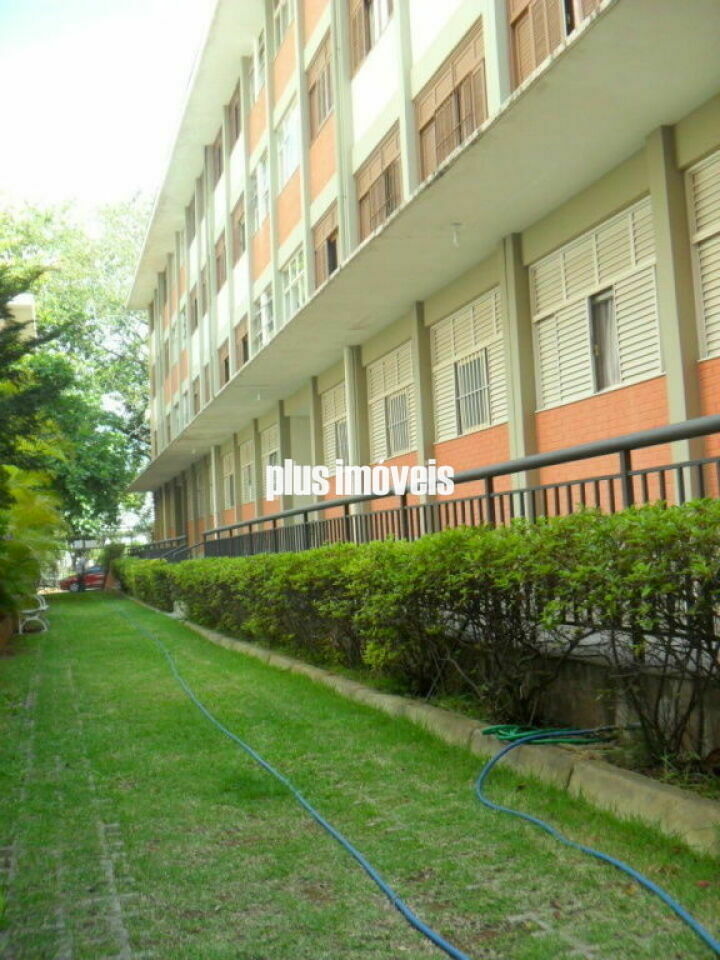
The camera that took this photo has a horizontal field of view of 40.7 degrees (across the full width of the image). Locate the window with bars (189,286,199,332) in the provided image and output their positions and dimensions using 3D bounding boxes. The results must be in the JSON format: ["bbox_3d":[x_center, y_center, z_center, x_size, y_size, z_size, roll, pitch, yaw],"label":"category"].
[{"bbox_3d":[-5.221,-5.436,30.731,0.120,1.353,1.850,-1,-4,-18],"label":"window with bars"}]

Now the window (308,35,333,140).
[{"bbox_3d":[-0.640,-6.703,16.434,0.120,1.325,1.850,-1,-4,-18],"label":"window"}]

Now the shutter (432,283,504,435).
[{"bbox_3d":[1.222,-1.232,10.762,0.120,1.431,2.182,-1,-4,-18],"label":"shutter"}]

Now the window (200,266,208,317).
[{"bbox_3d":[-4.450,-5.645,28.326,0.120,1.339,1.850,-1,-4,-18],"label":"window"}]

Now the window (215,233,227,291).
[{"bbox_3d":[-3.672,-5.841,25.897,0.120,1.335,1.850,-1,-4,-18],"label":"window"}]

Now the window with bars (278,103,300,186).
[{"bbox_3d":[-1.357,-6.364,18.415,0.120,1.395,2.205,-1,-4,-18],"label":"window with bars"}]

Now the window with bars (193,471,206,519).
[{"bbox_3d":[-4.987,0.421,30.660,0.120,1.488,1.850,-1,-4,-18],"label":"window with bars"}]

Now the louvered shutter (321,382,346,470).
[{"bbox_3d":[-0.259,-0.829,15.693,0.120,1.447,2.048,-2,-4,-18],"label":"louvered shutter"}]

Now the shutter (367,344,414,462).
[{"bbox_3d":[0.520,-1.040,13.265,0.120,1.447,2.207,-2,-4,-18],"label":"shutter"}]

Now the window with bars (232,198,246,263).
[{"bbox_3d":[-2.853,-5.977,23.058,0.120,1.395,2.182,-1,-4,-18],"label":"window with bars"}]

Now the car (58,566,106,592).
[{"bbox_3d":[-14.034,5.226,51.500,4.000,1.460,1.700,-1,-4,-18],"label":"car"}]

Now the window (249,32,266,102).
[{"bbox_3d":[-2.231,-8.926,20.957,0.120,1.328,2.182,-1,-4,-18],"label":"window"}]

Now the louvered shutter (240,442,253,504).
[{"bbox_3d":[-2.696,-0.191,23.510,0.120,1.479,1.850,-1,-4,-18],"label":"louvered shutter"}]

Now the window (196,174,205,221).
[{"bbox_3d":[-4.467,-8.301,27.903,0.120,1.305,2.160,-1,-4,-18],"label":"window"}]

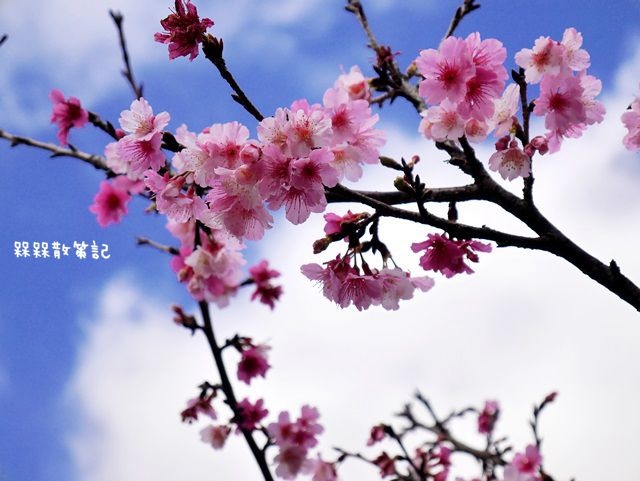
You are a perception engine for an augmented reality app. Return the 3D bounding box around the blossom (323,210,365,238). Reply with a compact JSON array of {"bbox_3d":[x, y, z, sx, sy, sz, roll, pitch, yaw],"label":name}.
[{"bbox_3d":[0.015,-0.010,1.010,0.024,0.018,0.022,-21,-16,-28],"label":"blossom"}]

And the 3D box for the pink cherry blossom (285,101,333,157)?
[{"bbox_3d":[-0.007,-0.065,0.900,0.031,0.034,0.020,0,-18,-3],"label":"pink cherry blossom"}]

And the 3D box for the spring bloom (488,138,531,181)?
[{"bbox_3d":[0.100,-0.042,0.820,0.023,0.016,0.021,0,-41,0],"label":"spring bloom"}]

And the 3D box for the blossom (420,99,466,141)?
[{"bbox_3d":[0.065,-0.064,0.820,0.025,0.024,0.013,0,3,12],"label":"blossom"}]

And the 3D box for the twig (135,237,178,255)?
[{"bbox_3d":[-0.108,0.003,1.030,0.029,0.006,0.007,22,0,0],"label":"twig"}]

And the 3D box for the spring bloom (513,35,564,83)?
[{"bbox_3d":[0.143,-0.118,1.020,0.031,0.030,0.019,-3,5,6],"label":"spring bloom"}]

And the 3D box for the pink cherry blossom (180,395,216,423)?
[{"bbox_3d":[-0.113,0.157,1.450,0.022,0.022,0.030,44,-42,-15],"label":"pink cherry blossom"}]

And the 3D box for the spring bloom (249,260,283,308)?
[{"bbox_3d":[-0.037,0.030,1.050,0.023,0.032,0.024,0,21,-19],"label":"spring bloom"}]

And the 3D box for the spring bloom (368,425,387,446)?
[{"bbox_3d":[0.045,0.157,1.250,0.016,0.016,0.018,0,-63,24],"label":"spring bloom"}]

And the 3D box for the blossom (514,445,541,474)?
[{"bbox_3d":[0.200,0.211,1.500,0.028,0.029,0.019,0,3,0],"label":"blossom"}]

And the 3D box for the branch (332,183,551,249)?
[{"bbox_3d":[0.076,-0.016,1.020,0.143,0.018,0.018,15,0,0],"label":"branch"}]

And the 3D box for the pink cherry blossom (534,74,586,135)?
[{"bbox_3d":[0.139,-0.079,0.900,0.031,0.034,0.018,0,6,6],"label":"pink cherry blossom"}]

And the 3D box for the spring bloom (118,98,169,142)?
[{"bbox_3d":[-0.105,-0.072,0.930,0.031,0.028,0.018,0,-24,13],"label":"spring bloom"}]

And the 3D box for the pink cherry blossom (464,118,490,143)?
[{"bbox_3d":[0.091,-0.064,0.900,0.015,0.015,0.016,0,12,-6],"label":"pink cherry blossom"}]

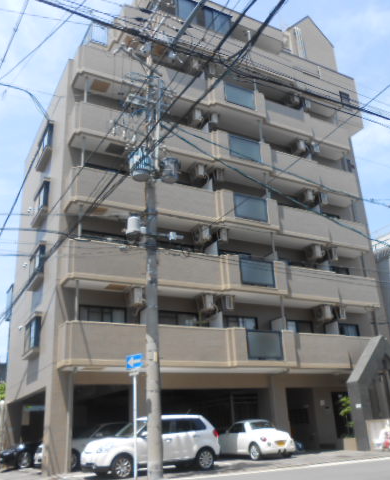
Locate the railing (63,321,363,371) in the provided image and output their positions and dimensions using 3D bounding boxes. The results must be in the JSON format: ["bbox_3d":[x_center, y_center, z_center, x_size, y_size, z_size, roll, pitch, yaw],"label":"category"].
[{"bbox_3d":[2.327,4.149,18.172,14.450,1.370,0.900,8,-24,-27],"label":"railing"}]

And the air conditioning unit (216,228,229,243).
[{"bbox_3d":[1.062,-0.064,20.216,0.300,0.570,0.780,7,-23,-24],"label":"air conditioning unit"}]

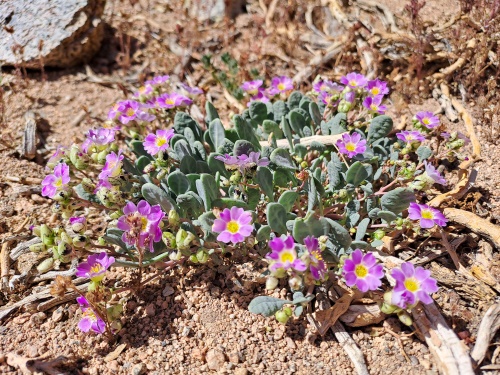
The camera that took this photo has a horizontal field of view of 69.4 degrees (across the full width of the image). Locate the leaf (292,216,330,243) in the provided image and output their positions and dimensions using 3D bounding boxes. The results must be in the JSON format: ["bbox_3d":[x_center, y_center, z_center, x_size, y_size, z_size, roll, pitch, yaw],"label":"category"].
[{"bbox_3d":[0.056,0.040,0.336,0.032,0.034,0.006,0,30,0],"label":"leaf"}]

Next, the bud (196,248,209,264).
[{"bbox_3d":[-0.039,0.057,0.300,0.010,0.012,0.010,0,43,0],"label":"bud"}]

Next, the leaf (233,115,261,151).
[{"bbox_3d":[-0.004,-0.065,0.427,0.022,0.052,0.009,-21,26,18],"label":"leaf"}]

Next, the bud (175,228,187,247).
[{"bbox_3d":[-0.057,0.042,0.297,0.010,0.016,0.010,3,34,-1],"label":"bud"}]

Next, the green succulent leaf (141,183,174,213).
[{"bbox_3d":[-0.085,0.010,0.335,0.040,0.006,0.017,43,70,-9],"label":"green succulent leaf"}]

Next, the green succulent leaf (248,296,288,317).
[{"bbox_3d":[0.015,0.093,0.283,0.033,0.005,0.019,-4,57,-3],"label":"green succulent leaf"}]

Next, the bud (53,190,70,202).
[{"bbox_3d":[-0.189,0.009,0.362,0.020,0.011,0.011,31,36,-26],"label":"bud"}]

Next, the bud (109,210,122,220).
[{"bbox_3d":[-0.119,0.025,0.319,0.011,0.009,0.010,10,35,-6],"label":"bud"}]

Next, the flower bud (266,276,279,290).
[{"bbox_3d":[0.018,0.079,0.296,0.010,0.012,0.010,10,35,-7],"label":"flower bud"}]

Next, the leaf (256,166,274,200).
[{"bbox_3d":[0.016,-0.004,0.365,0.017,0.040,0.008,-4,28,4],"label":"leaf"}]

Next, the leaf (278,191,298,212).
[{"bbox_3d":[0.038,0.016,0.369,0.018,0.031,0.005,16,29,-7],"label":"leaf"}]

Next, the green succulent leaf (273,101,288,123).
[{"bbox_3d":[0.034,-0.084,0.397,0.017,0.025,0.006,2,23,4],"label":"green succulent leaf"}]

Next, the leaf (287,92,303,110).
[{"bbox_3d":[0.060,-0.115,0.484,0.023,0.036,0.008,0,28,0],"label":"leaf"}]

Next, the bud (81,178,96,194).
[{"bbox_3d":[-0.179,-0.001,0.401,0.012,0.019,0.012,-15,23,11],"label":"bud"}]

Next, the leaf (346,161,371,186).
[{"bbox_3d":[0.123,-0.015,0.412,0.027,0.034,0.008,5,30,-3],"label":"leaf"}]

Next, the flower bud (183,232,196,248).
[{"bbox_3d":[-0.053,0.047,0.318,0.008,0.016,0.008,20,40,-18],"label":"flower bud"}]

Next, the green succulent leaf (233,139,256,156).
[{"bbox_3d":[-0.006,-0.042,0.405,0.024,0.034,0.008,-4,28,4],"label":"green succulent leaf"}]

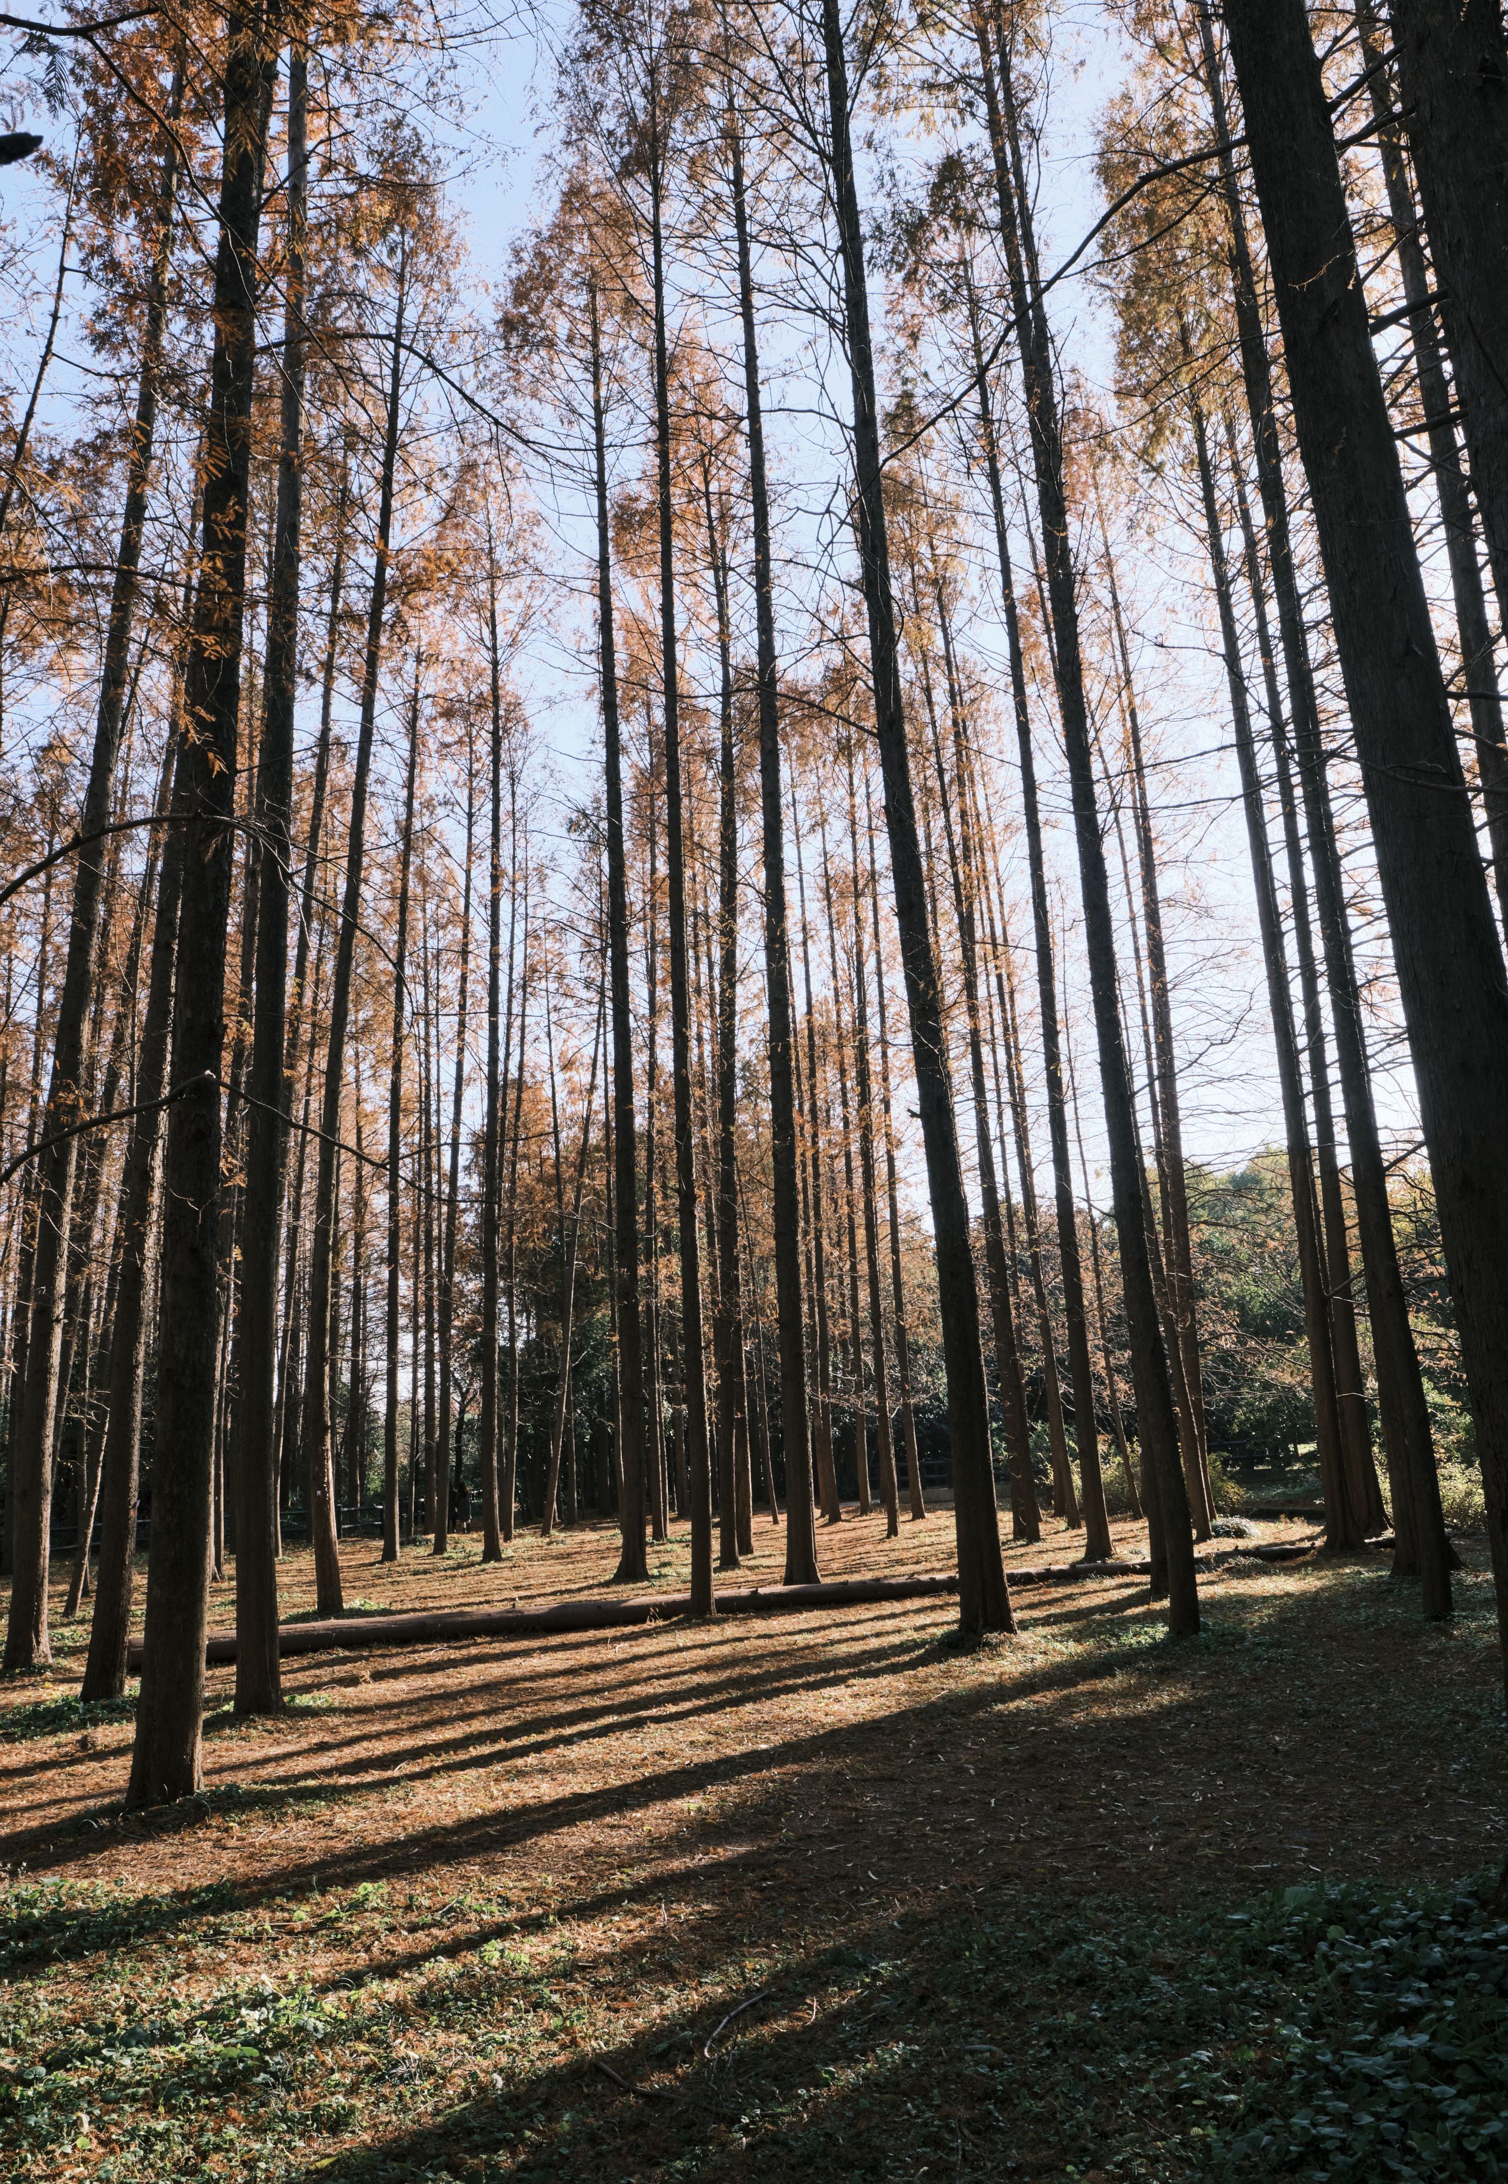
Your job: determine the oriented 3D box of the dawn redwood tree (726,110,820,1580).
[{"bbox_3d":[0.147,-5.413,23.686,0.480,25.050,0.451,-3,-15,1],"label":"dawn redwood tree"}]

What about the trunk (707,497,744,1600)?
[{"bbox_3d":[-0.678,-2.484,28.862,0.357,22.210,0.332,-1,-15,-1],"label":"trunk"}]

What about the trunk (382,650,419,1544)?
[{"bbox_3d":[-7.506,-0.423,32.468,0.350,19.990,0.350,2,-15,-13],"label":"trunk"}]

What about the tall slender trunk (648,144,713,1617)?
[{"bbox_3d":[-1.088,-4.270,20.771,0.296,21.790,0.275,-2,-15,-3],"label":"tall slender trunk"}]

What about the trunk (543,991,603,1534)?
[{"bbox_3d":[-5.198,4.506,43.876,0.340,15.820,0.340,6,-16,-6],"label":"trunk"}]

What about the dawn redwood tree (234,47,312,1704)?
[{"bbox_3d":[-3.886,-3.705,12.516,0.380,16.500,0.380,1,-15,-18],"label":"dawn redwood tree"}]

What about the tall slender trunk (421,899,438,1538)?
[{"bbox_3d":[-10.502,3.511,48.598,0.388,20.900,0.369,0,-15,-12],"label":"tall slender trunk"}]

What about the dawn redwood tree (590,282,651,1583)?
[{"bbox_3d":[-2.368,-3.915,25.087,0.450,22.830,0.450,-2,-15,-5],"label":"dawn redwood tree"}]

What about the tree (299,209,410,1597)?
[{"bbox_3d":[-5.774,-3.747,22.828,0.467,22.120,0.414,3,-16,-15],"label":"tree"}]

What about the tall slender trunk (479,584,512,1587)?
[{"bbox_3d":[-5.399,-1.644,31.199,0.360,21.590,0.360,0,-15,-10],"label":"tall slender trunk"}]

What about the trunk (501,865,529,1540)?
[{"bbox_3d":[-7.036,2.706,45.123,0.392,20.520,0.368,1,-15,-9],"label":"trunk"}]

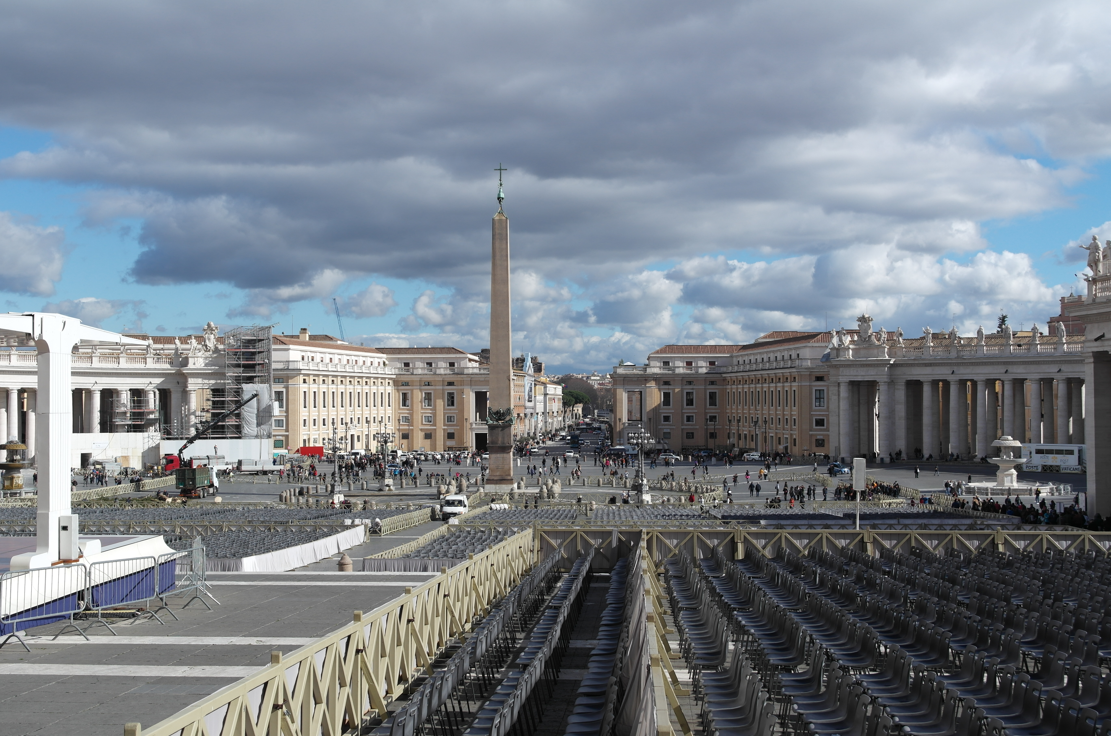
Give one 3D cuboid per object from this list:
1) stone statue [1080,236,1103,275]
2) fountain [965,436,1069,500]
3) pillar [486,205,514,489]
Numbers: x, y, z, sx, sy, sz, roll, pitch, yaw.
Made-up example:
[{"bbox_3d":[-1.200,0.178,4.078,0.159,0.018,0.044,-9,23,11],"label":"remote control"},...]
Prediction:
[{"bbox_3d":[41.578,-8.713,110.000,1.400,3.162,1.250,0,-1,-18],"label":"stone statue"},{"bbox_3d":[54.260,11.646,168.500,12.000,6.900,12.000,0,-1,2],"label":"fountain"},{"bbox_3d":[-6.641,-2.510,171.000,3.300,34.305,3.300,0,-1,2],"label":"pillar"}]

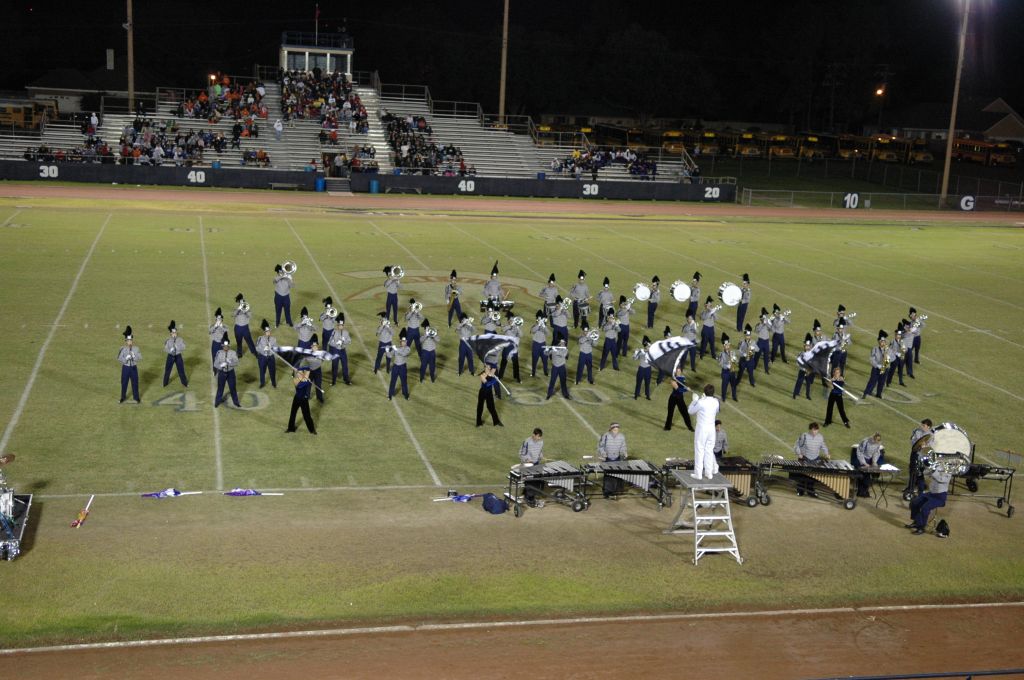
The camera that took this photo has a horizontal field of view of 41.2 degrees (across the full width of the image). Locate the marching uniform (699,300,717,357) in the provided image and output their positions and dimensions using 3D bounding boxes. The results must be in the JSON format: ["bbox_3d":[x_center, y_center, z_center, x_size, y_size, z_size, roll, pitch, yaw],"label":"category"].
[{"bbox_3d":[6.167,-0.398,42.792,0.550,1.940,0.460,-3,13,-27],"label":"marching uniform"}]

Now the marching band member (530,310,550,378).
[{"bbox_3d":[0.842,0.086,38.896,0.570,1.890,0.500,0,12,-13],"label":"marching band member"}]

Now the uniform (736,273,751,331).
[{"bbox_3d":[8.049,-1.275,47.135,0.450,1.930,0.520,-1,12,-18],"label":"uniform"}]

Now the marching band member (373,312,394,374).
[{"bbox_3d":[-3.573,0.076,38.244,0.560,1.770,0.520,-1,12,-19],"label":"marching band member"}]

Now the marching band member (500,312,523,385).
[{"bbox_3d":[-0.037,0.211,38.117,0.620,1.950,0.580,-1,12,-21],"label":"marching band member"}]

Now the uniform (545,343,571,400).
[{"bbox_3d":[1.224,0.728,36.679,0.620,1.770,0.420,0,12,-13],"label":"uniform"}]

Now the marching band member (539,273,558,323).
[{"bbox_3d":[1.332,-1.336,45.930,0.620,1.830,0.500,0,12,-13],"label":"marching band member"}]

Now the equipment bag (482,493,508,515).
[{"bbox_3d":[-0.321,3.300,27.590,0.490,0.330,0.380,-2,12,-23],"label":"equipment bag"}]

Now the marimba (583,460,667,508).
[{"bbox_3d":[2.304,3.018,28.295,1.650,0.860,0.800,1,12,-11],"label":"marimba"}]

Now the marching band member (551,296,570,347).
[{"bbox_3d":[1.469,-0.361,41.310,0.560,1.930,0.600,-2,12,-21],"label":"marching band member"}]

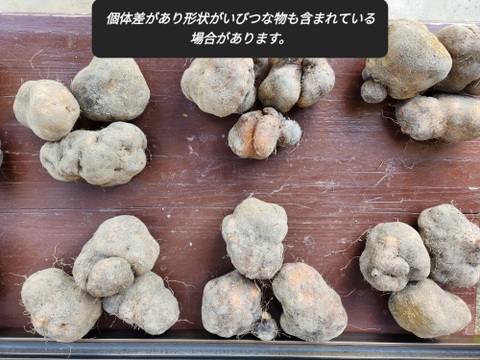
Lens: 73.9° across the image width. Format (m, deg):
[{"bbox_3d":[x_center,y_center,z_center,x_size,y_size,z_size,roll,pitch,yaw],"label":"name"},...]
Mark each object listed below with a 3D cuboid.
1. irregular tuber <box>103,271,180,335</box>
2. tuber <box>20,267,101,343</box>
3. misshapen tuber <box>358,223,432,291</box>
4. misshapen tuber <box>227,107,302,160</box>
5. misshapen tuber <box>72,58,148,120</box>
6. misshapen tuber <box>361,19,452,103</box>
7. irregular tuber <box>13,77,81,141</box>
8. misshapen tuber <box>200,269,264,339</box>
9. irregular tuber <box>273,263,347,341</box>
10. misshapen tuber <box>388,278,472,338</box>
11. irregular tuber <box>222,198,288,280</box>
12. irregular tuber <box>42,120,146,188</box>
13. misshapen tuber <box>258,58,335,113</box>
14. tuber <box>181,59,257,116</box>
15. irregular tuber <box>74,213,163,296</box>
[{"bbox_3d":[-0.133,0.167,0.446,0.110,0.065,0.069,30,91,-1],"label":"irregular tuber"},{"bbox_3d":[-0.249,0.173,0.443,0.110,0.071,0.075,30,91,-1],"label":"tuber"},{"bbox_3d":[0.209,0.105,0.431,0.086,0.076,0.095,20,91,0],"label":"misshapen tuber"},{"bbox_3d":[0.035,-0.066,0.457,0.105,0.066,0.072,-10,91,0],"label":"misshapen tuber"},{"bbox_3d":[-0.188,-0.139,0.463,0.111,0.085,0.101,0,89,0],"label":"misshapen tuber"},{"bbox_3d":[0.239,-0.171,0.458,0.122,0.095,0.115,0,89,0],"label":"misshapen tuber"},{"bbox_3d":[-0.270,-0.098,0.445,0.080,0.085,0.079,14,91,0],"label":"irregular tuber"},{"bbox_3d":[-0.011,0.170,0.442,0.082,0.072,0.083,-15,91,0],"label":"misshapen tuber"},{"bbox_3d":[0.092,0.171,0.448,0.086,0.085,0.118,-30,90,0],"label":"irregular tuber"},{"bbox_3d":[0.263,0.179,0.444,0.099,0.069,0.079,20,91,0],"label":"misshapen tuber"},{"bbox_3d":[0.023,0.077,0.428,0.088,0.077,0.107,-10,91,0],"label":"irregular tuber"},{"bbox_3d":[-0.208,-0.036,0.450,0.147,0.080,0.082,-7,91,0],"label":"irregular tuber"},{"bbox_3d":[0.083,-0.148,0.466,0.110,0.078,0.096,0,89,0],"label":"misshapen tuber"},{"bbox_3d":[-0.031,-0.143,0.463,0.110,0.085,0.098,0,89,0],"label":"tuber"},{"bbox_3d":[-0.168,0.107,0.435,0.114,0.095,0.092,-45,90,0],"label":"irregular tuber"}]

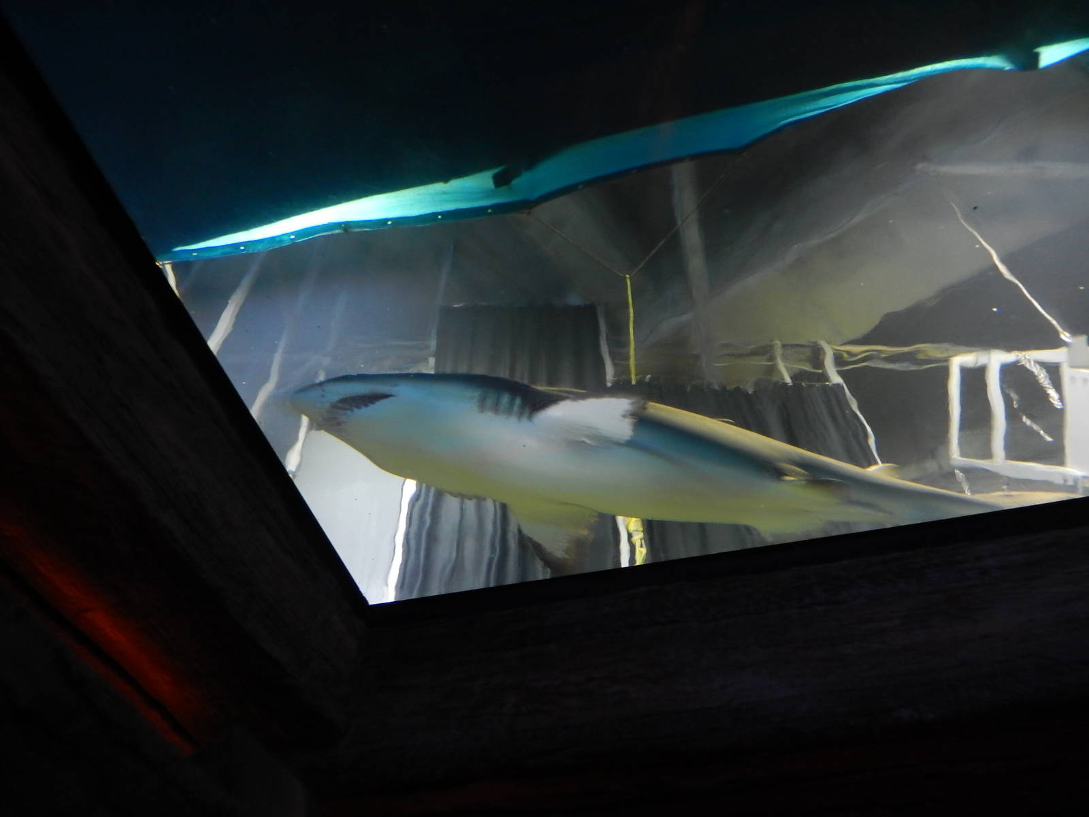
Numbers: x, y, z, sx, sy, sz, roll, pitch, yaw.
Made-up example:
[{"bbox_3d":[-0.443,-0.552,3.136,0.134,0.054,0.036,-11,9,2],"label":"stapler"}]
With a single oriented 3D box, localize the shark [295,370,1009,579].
[{"bbox_3d":[0.470,0.136,2.006,2.200,0.500,0.660,8,-55,-3],"label":"shark"}]

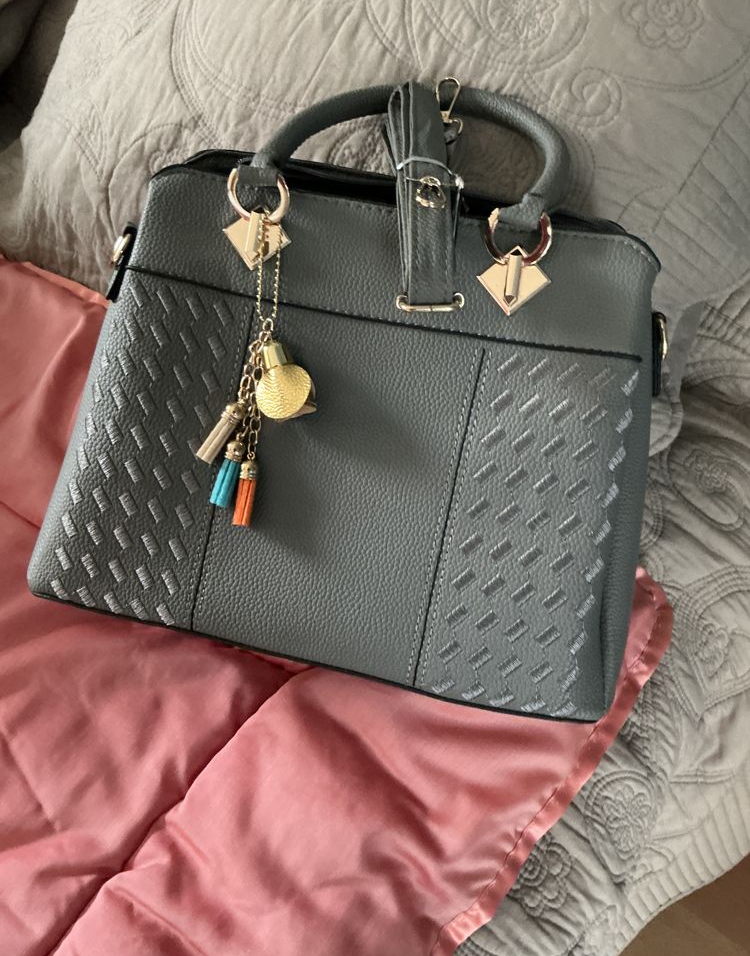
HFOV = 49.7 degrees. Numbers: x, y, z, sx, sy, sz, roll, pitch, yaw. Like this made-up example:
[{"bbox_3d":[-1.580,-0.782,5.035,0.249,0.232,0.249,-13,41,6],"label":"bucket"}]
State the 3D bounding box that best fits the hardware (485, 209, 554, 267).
[{"bbox_3d":[0.077,-0.131,0.435,0.036,0.007,0.034,7,91,9],"label":"hardware"}]

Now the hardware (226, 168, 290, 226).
[{"bbox_3d":[-0.066,-0.160,0.458,0.036,0.007,0.034,11,92,9],"label":"hardware"}]

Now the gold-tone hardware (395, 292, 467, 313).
[{"bbox_3d":[0.030,-0.096,0.443,0.037,0.007,0.011,2,90,9],"label":"gold-tone hardware"}]

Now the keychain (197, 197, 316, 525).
[{"bbox_3d":[-0.066,-0.065,0.450,0.064,0.027,0.180,6,91,9],"label":"keychain"}]

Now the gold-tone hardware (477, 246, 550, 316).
[{"bbox_3d":[0.075,-0.106,0.436,0.040,0.008,0.038,7,91,9],"label":"gold-tone hardware"}]

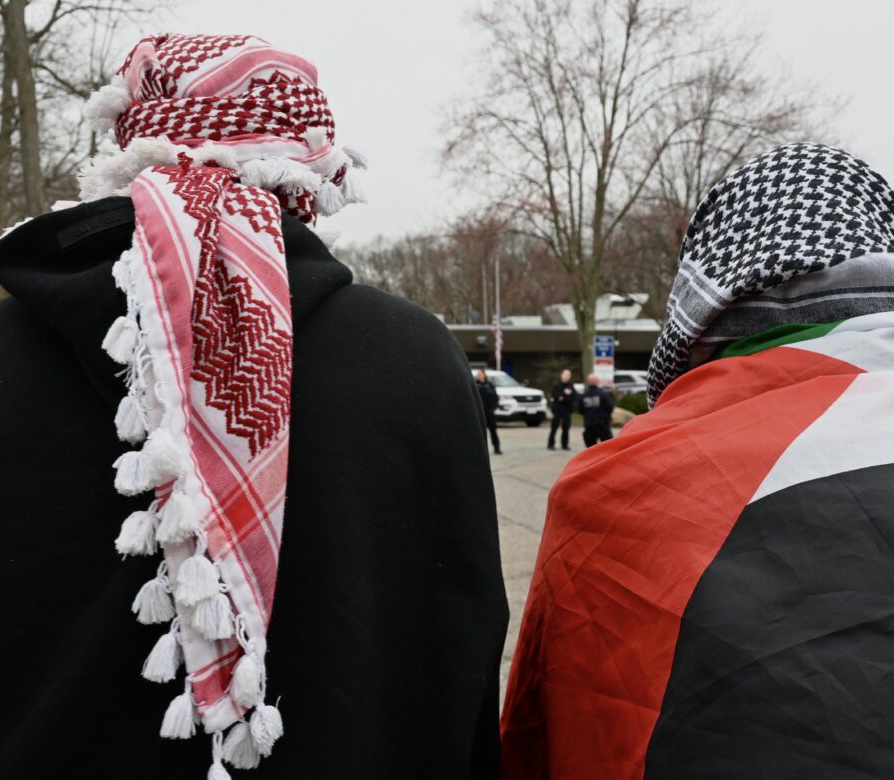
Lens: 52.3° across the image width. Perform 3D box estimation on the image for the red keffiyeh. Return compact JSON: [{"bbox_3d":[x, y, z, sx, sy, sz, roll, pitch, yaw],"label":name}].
[{"bbox_3d":[-0.225,-0.005,0.920,0.280,0.700,0.280,0,1,2],"label":"red keffiyeh"}]

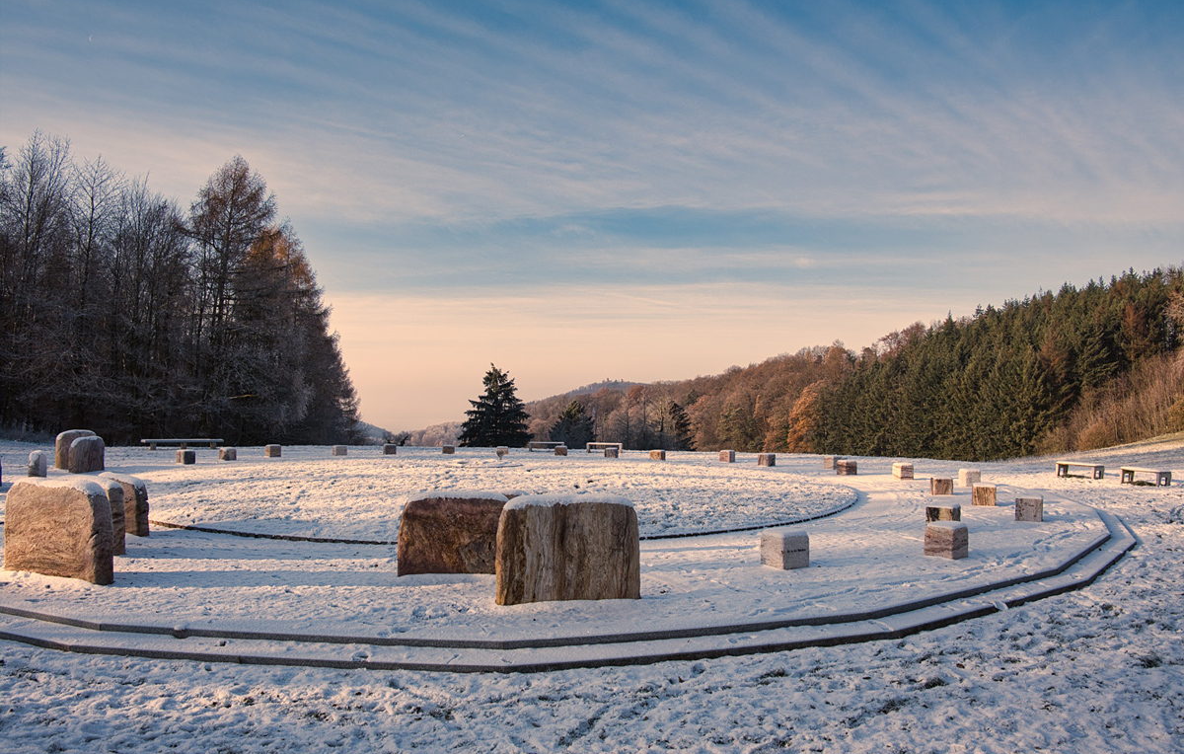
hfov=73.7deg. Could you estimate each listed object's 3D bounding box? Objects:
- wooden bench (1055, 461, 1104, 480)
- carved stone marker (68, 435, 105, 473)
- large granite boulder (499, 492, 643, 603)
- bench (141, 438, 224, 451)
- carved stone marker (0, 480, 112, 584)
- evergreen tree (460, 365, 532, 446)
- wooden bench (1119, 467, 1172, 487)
[{"bbox_3d":[14.798,2.825,23.913,0.350,0.430,1.400,1,-2,-13],"label":"wooden bench"},{"bbox_3d":[-13.930,2.114,21.765,0.270,1.000,1.050,0,-2,8],"label":"carved stone marker"},{"bbox_3d":[-0.243,1.719,7.954,1.400,1.000,0.340,1,-2,-11],"label":"large granite boulder"},{"bbox_3d":[-17.184,2.822,33.205,3.100,0.430,0.450,3,-3,-40],"label":"bench"},{"bbox_3d":[-5.937,1.670,8.776,1.520,1.030,0.260,0,-3,24],"label":"carved stone marker"},{"bbox_3d":[-8.077,2.273,64.957,5.700,6.800,5.700,1,-2,0],"label":"evergreen tree"},{"bbox_3d":[15.269,2.740,21.785,0.360,0.440,1.350,1,-2,-7],"label":"wooden bench"}]

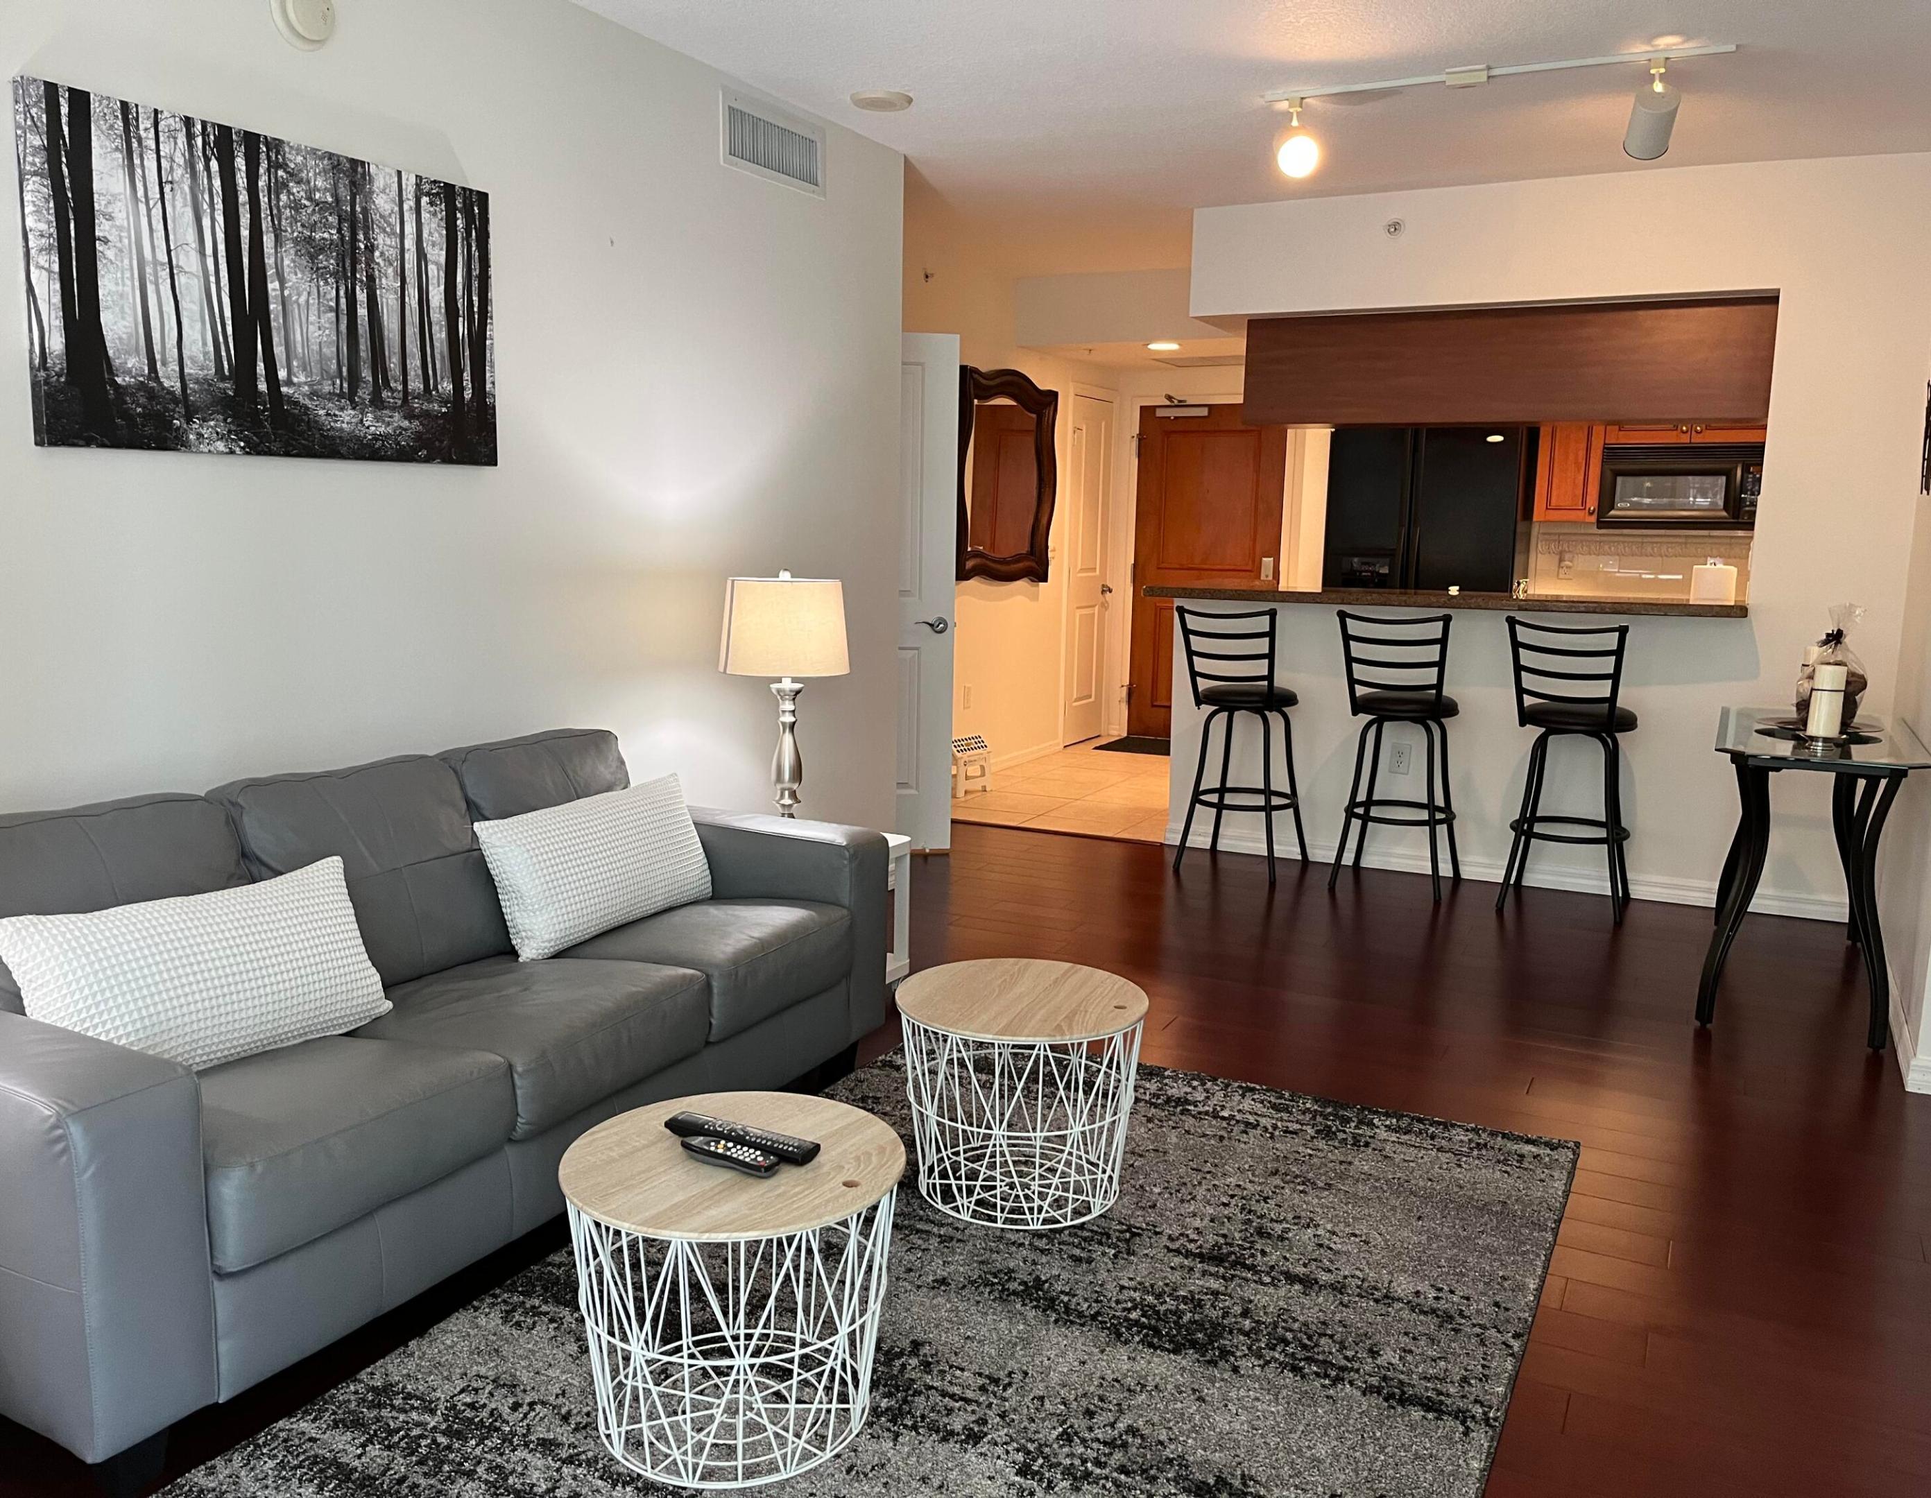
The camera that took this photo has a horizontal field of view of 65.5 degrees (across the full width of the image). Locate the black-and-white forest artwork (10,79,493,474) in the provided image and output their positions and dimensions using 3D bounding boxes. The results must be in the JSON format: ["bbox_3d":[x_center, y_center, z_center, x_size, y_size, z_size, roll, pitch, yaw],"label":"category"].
[{"bbox_3d":[-1.361,-0.903,3.041,0.035,0.612,1.045,6,10,28],"label":"black-and-white forest artwork"}]

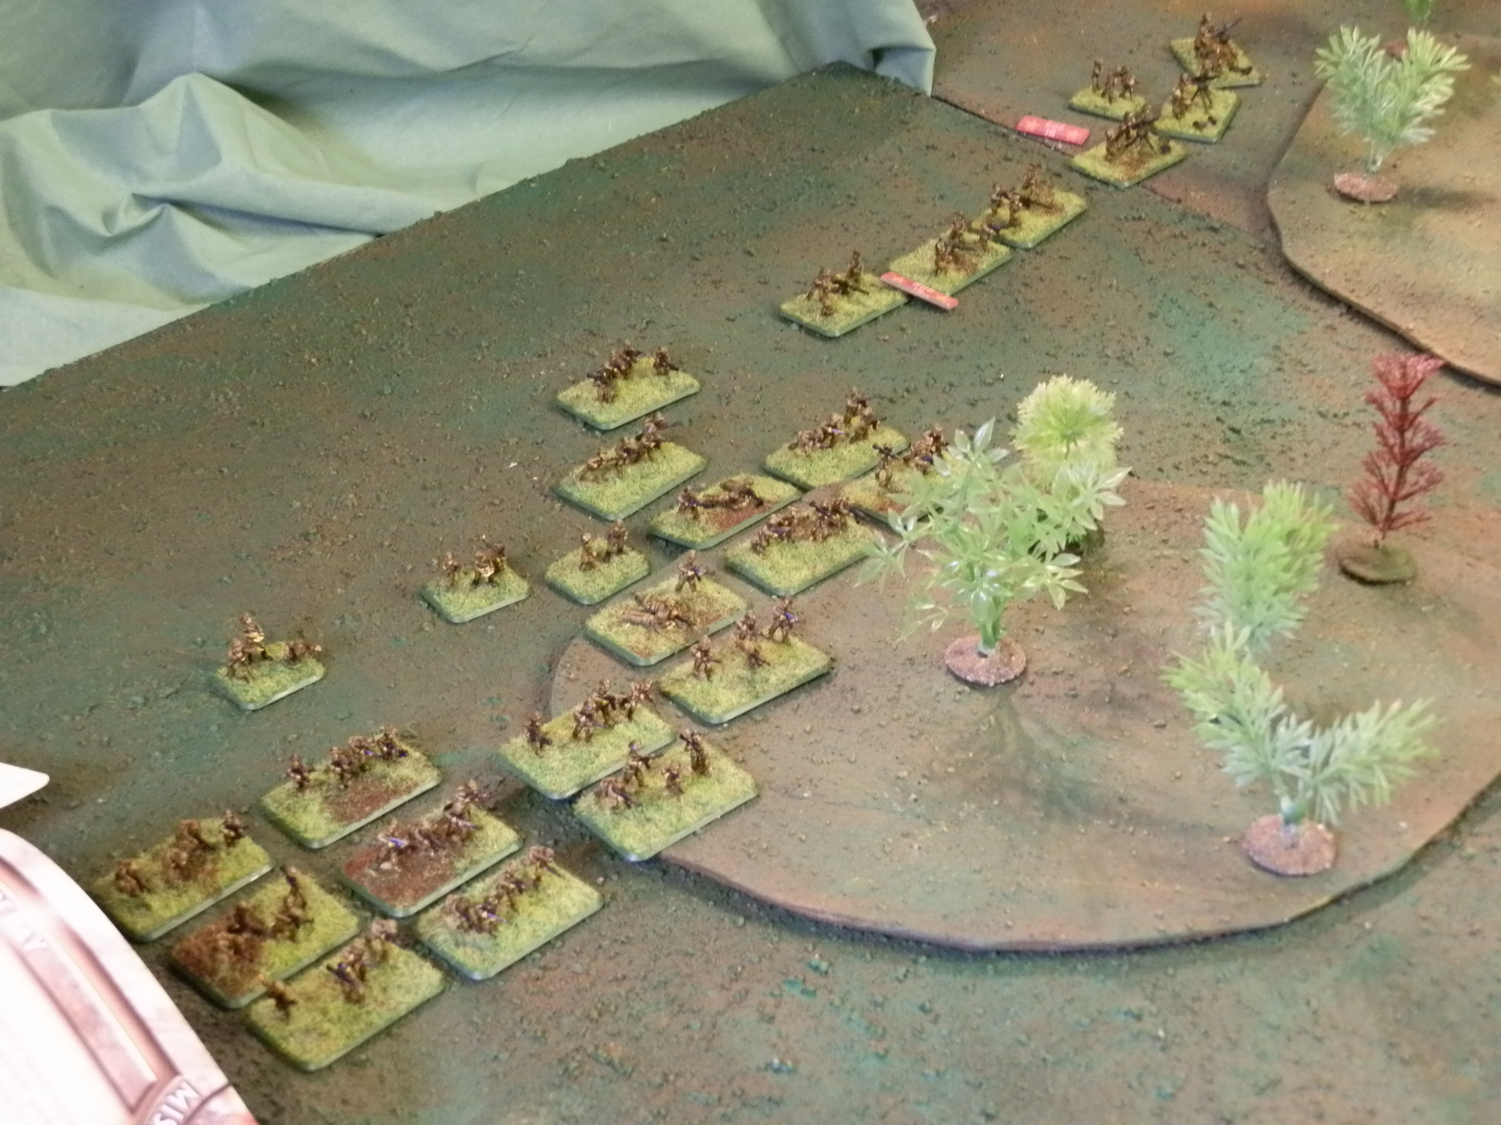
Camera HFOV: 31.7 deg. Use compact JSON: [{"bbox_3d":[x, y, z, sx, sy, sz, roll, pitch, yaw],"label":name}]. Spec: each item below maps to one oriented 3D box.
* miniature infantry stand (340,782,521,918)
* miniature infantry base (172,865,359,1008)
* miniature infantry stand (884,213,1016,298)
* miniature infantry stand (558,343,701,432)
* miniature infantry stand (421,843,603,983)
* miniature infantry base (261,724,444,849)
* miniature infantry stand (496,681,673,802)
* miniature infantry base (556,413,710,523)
[{"bbox_3d":[-0.096,0.080,0.787,0.050,0.021,0.032,-30,44,-35],"label":"miniature infantry stand"},{"bbox_3d":[-0.139,0.101,0.753,0.033,0.019,0.050,27,43,37],"label":"miniature infantry base"},{"bbox_3d":[0.082,-0.130,1.081,0.032,0.020,0.050,26,44,34],"label":"miniature infantry stand"},{"bbox_3d":[-0.046,-0.072,1.002,0.050,0.020,0.032,-27,42,-31],"label":"miniature infantry stand"},{"bbox_3d":[-0.070,0.095,0.757,0.050,0.018,0.033,-29,41,-34],"label":"miniature infantry stand"},{"bbox_3d":[-0.124,0.064,0.810,0.050,0.018,0.033,-29,41,-34],"label":"miniature infantry base"},{"bbox_3d":[-0.051,0.049,0.815,0.050,0.019,0.033,-27,40,-32],"label":"miniature infantry stand"},{"bbox_3d":[-0.044,-0.038,0.957,0.033,0.018,0.050,25,42,36],"label":"miniature infantry base"}]

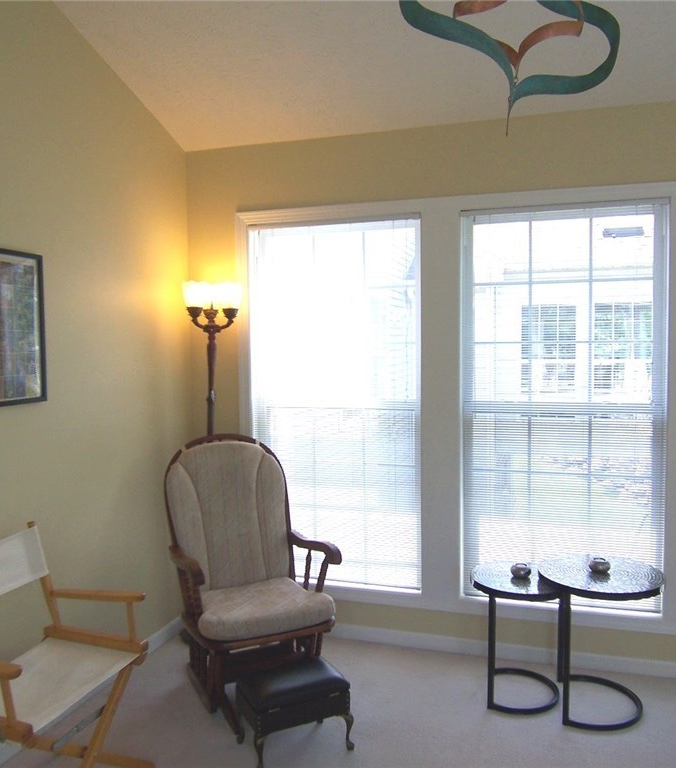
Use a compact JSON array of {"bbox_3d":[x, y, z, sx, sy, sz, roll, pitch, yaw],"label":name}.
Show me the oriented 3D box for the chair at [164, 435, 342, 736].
[{"bbox_3d":[-0.354,0.778,2.853,0.640,1.070,0.720,-2,3,-24],"label":"chair"}]

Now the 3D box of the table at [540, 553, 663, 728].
[{"bbox_3d":[1.058,1.035,2.766,0.479,0.540,0.479,0,3,16],"label":"table"}]

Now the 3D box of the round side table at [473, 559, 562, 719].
[{"bbox_3d":[0.757,1.055,2.838,0.402,0.499,0.402,0,3,16],"label":"round side table"}]

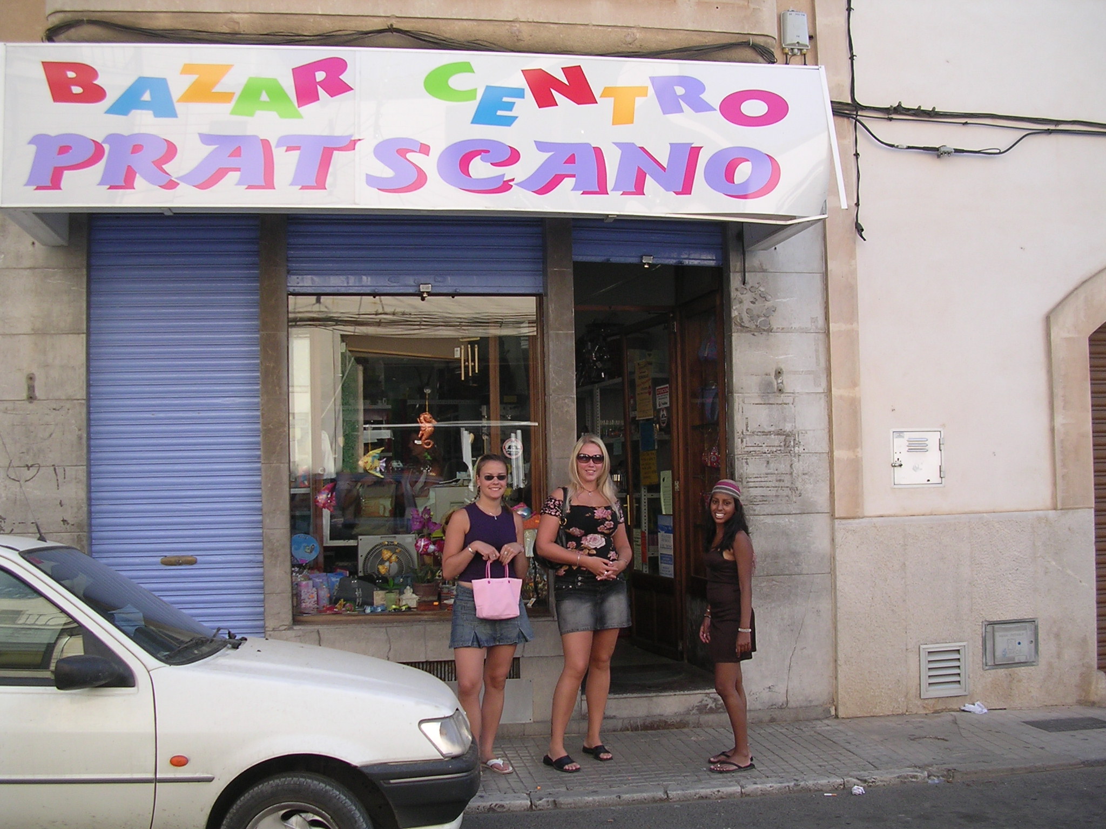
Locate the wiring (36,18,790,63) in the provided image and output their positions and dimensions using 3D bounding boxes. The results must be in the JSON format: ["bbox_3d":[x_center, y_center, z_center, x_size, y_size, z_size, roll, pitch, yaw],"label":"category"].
[{"bbox_3d":[-0.718,-2.145,7.018,4.189,0.162,0.080,-1,-2,-10],"label":"wiring"}]

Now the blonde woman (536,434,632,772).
[{"bbox_3d":[0.162,0.984,6.372,0.475,1.745,0.420,-1,-2,-10],"label":"blonde woman"}]

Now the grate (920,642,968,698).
[{"bbox_3d":[2.378,1.559,7.408,0.311,0.323,0.040,-1,-2,-10],"label":"grate"}]

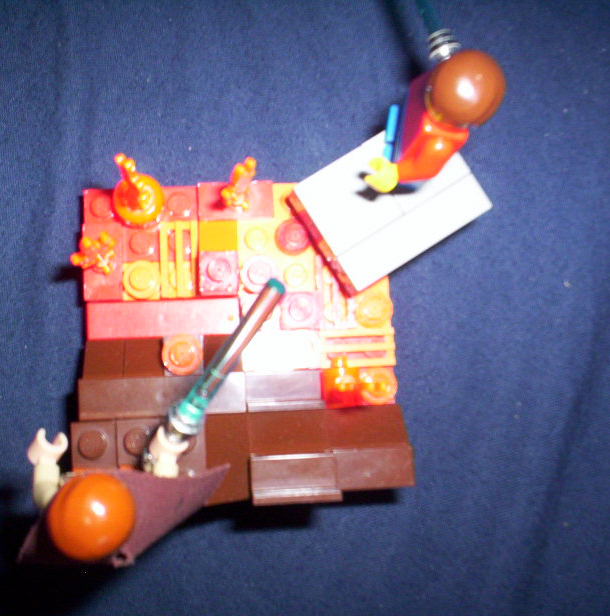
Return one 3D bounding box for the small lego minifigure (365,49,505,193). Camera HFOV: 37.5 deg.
[{"bbox_3d":[0.022,-0.033,0.162,0.018,0.042,0.024,9,84,-4],"label":"small lego minifigure"}]

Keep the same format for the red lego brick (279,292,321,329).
[{"bbox_3d":[-0.002,0.001,0.187,0.008,0.009,0.008,-2,86,-5],"label":"red lego brick"}]

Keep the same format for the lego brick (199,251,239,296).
[{"bbox_3d":[-0.017,-0.007,0.182,0.008,0.011,0.008,-2,85,-5],"label":"lego brick"}]

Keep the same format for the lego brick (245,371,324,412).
[{"bbox_3d":[-0.004,0.017,0.186,0.016,0.008,0.008,-2,85,-6],"label":"lego brick"}]

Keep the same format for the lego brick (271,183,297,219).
[{"bbox_3d":[-0.003,-0.023,0.194,0.008,0.005,0.008,-2,86,-5],"label":"lego brick"}]

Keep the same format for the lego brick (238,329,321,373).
[{"bbox_3d":[-0.005,0.009,0.188,0.016,0.004,0.008,-2,85,-6],"label":"lego brick"}]

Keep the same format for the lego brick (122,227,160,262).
[{"bbox_3d":[-0.034,-0.014,0.190,0.008,0.005,0.008,-2,86,-5],"label":"lego brick"}]

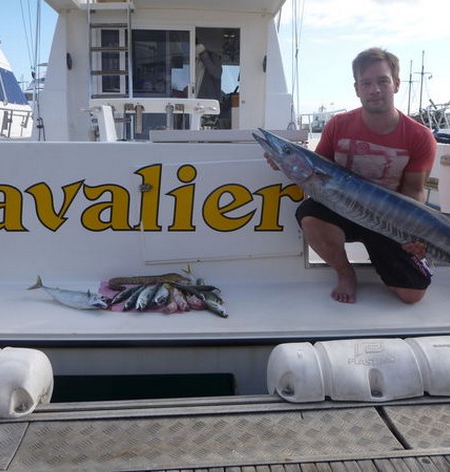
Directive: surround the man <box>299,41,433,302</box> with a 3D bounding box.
[{"bbox_3d":[0.630,-0.267,2.363,0.620,1.070,0.580,3,14,11],"label":"man"}]

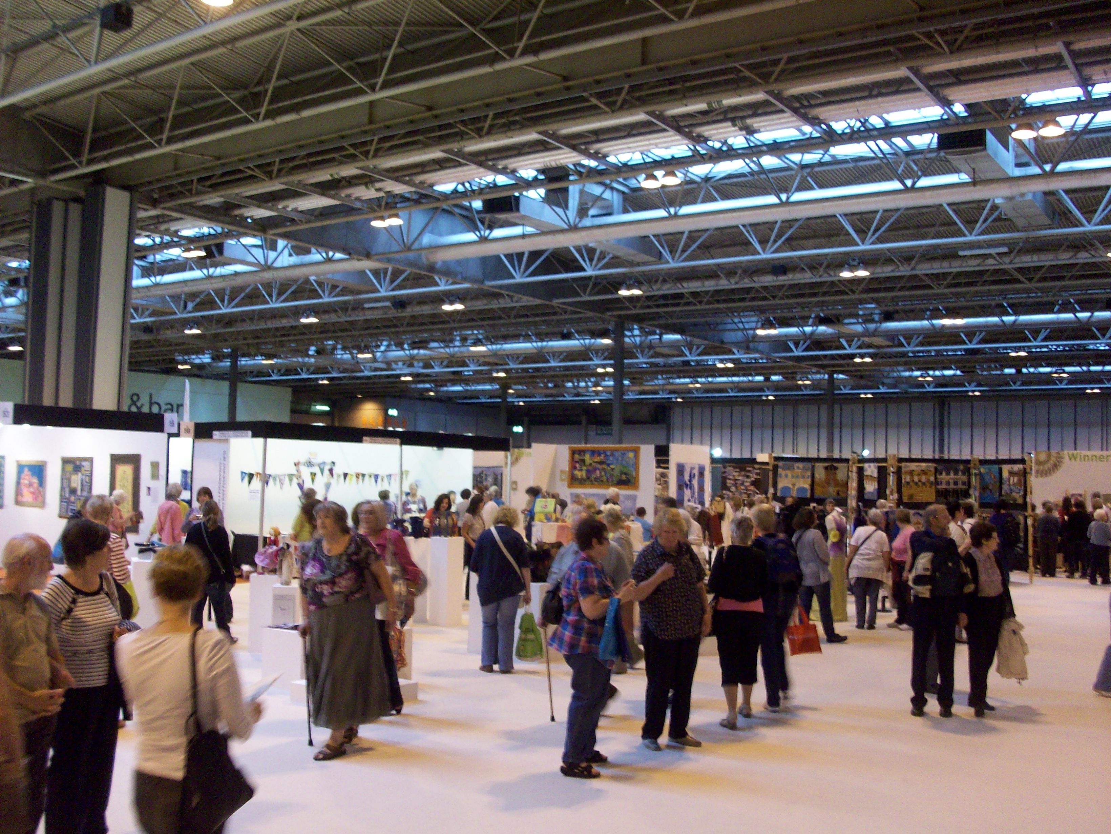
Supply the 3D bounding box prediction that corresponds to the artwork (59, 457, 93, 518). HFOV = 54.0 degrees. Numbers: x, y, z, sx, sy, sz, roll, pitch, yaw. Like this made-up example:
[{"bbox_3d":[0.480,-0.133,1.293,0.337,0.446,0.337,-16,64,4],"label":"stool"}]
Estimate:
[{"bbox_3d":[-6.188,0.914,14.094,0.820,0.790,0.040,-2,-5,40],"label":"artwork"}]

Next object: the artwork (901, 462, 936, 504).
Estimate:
[{"bbox_3d":[8.056,1.471,24.171,0.760,0.860,0.040,-1,-4,30],"label":"artwork"}]

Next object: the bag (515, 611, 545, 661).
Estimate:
[{"bbox_3d":[-0.239,2.080,10.354,0.280,0.470,0.140,2,-3,-6],"label":"bag"}]

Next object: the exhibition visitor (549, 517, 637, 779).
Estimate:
[{"bbox_3d":[0.217,1.423,6.901,0.540,1.570,0.480,1,-3,-3],"label":"exhibition visitor"}]

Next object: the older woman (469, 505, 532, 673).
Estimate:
[{"bbox_3d":[-0.498,1.620,10.418,0.550,1.540,0.360,1,-3,6],"label":"older woman"}]

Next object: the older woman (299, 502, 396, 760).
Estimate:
[{"bbox_3d":[-1.350,1.372,7.188,0.530,1.625,0.440,-1,-4,30],"label":"older woman"}]

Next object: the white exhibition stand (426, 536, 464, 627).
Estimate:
[{"bbox_3d":[-1.341,2.007,13.434,0.290,1.070,0.290,-1,-4,32],"label":"white exhibition stand"}]

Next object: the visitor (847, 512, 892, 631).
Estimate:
[{"bbox_3d":[4.206,2.011,14.609,0.550,1.587,0.380,0,-4,17],"label":"visitor"}]

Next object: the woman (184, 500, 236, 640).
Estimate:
[{"bbox_3d":[-3.751,1.652,12.021,0.480,1.510,0.400,2,-3,-9],"label":"woman"}]

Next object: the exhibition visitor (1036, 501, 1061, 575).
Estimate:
[{"bbox_3d":[11.508,2.833,25.457,0.500,1.713,0.350,0,-4,19],"label":"exhibition visitor"}]

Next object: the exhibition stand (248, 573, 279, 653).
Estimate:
[{"bbox_3d":[-2.968,2.014,11.272,0.300,0.790,0.300,2,-4,-3],"label":"exhibition stand"}]

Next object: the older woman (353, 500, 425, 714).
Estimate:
[{"bbox_3d":[-1.261,1.466,8.532,0.500,1.600,0.420,-1,-4,34],"label":"older woman"}]

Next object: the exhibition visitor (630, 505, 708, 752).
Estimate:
[{"bbox_3d":[0.811,1.450,7.612,0.550,1.631,0.350,2,-4,-6],"label":"exhibition visitor"}]

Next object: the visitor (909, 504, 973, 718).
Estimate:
[{"bbox_3d":[3.137,1.564,8.947,0.490,1.693,0.410,-1,-4,31],"label":"visitor"}]

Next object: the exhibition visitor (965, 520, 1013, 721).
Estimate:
[{"bbox_3d":[3.528,1.627,8.914,0.430,1.540,0.340,3,-4,-33],"label":"exhibition visitor"}]

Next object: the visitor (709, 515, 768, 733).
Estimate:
[{"bbox_3d":[1.425,1.547,8.444,0.430,1.577,0.330,2,-4,-8],"label":"visitor"}]

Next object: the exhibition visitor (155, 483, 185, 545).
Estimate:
[{"bbox_3d":[-4.325,1.586,12.145,0.410,1.691,0.310,1,-4,7],"label":"exhibition visitor"}]

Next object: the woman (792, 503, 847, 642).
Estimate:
[{"bbox_3d":[3.144,1.852,13.038,0.500,1.540,0.480,-1,-4,41],"label":"woman"}]

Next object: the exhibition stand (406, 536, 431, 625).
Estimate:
[{"bbox_3d":[-1.630,2.011,13.614,0.290,1.070,0.290,-1,-4,32],"label":"exhibition stand"}]

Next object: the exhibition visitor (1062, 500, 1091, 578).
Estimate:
[{"bbox_3d":[10.931,2.512,22.817,0.480,1.680,0.360,1,-3,12],"label":"exhibition visitor"}]

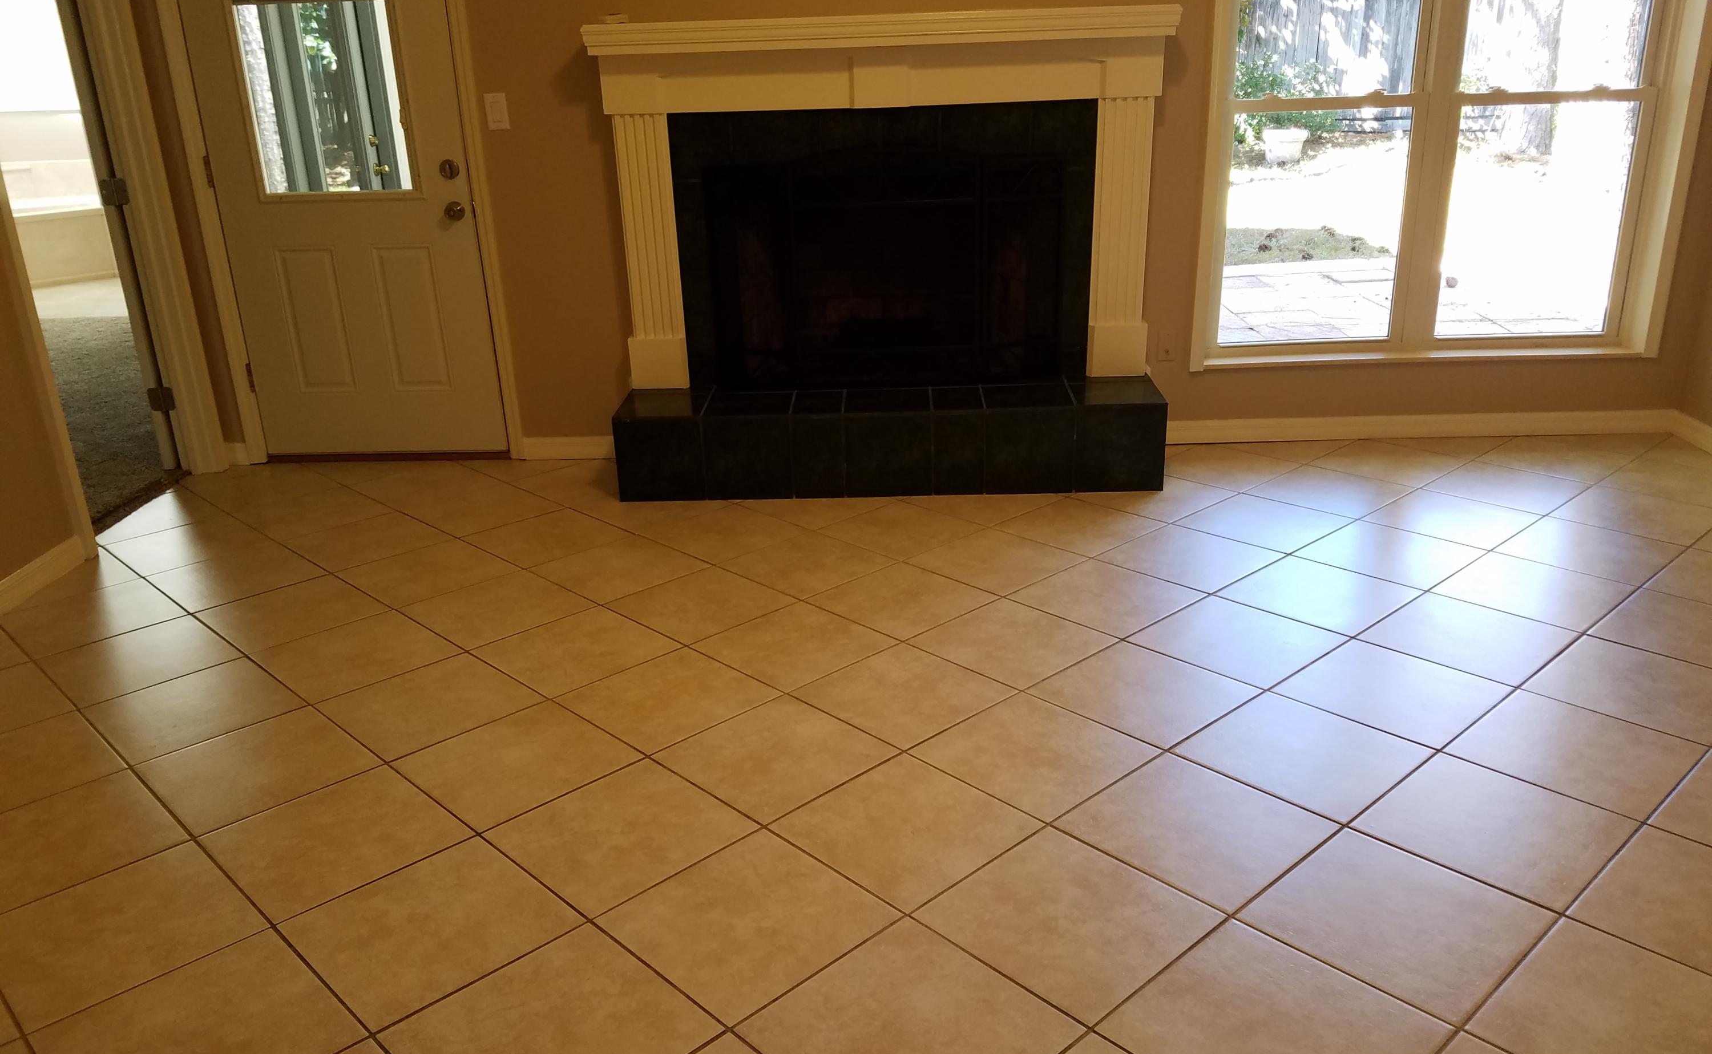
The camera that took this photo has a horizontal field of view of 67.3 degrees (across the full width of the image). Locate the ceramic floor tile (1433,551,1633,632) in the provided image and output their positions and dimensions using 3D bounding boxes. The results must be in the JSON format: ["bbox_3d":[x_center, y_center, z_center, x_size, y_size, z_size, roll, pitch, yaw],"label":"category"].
[{"bbox_3d":[1.812,0.170,3.447,0.397,0.010,0.397,-19,26,-39],"label":"ceramic floor tile"}]

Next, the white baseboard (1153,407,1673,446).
[{"bbox_3d":[2.143,-0.391,5.037,2.081,0.094,0.014,-1,20,2],"label":"white baseboard"}]

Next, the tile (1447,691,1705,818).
[{"bbox_3d":[1.513,0.471,2.706,0.396,0.010,0.396,-19,26,-39],"label":"tile"}]

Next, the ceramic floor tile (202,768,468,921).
[{"bbox_3d":[-1.051,0.631,2.602,0.396,0.010,0.396,-19,26,-40],"label":"ceramic floor tile"}]

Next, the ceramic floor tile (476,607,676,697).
[{"bbox_3d":[-0.764,0.334,3.453,0.403,0.010,0.403,-20,26,-40],"label":"ceramic floor tile"}]

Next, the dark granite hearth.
[{"bbox_3d":[0.122,-0.342,4.713,1.914,0.310,0.520,-1,20,3],"label":"dark granite hearth"}]

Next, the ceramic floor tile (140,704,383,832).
[{"bbox_3d":[-1.312,0.527,2.821,0.396,0.010,0.396,-19,26,-39],"label":"ceramic floor tile"}]

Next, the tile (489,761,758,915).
[{"bbox_3d":[-0.463,0.602,2.533,0.396,0.010,0.396,-19,26,-39],"label":"tile"}]

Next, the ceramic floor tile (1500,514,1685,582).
[{"bbox_3d":[2.145,0.068,3.758,0.396,0.010,0.396,-19,26,-39],"label":"ceramic floor tile"}]

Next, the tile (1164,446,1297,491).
[{"bbox_3d":[1.320,-0.211,4.634,0.397,0.010,0.397,-19,26,-40],"label":"tile"}]

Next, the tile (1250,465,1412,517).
[{"bbox_3d":[1.633,-0.119,4.420,0.396,0.010,0.396,-19,26,-40],"label":"tile"}]

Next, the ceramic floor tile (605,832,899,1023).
[{"bbox_3d":[-0.190,0.696,2.271,0.397,0.010,0.397,-19,26,-40],"label":"ceramic floor tile"}]

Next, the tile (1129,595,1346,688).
[{"bbox_3d":[0.968,0.288,3.263,0.396,0.010,0.396,-19,26,-39],"label":"tile"}]

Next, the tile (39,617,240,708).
[{"bbox_3d":[-1.879,0.348,3.370,0.396,0.010,0.396,-19,26,-39],"label":"tile"}]

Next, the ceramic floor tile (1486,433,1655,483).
[{"bbox_3d":[2.449,-0.234,4.516,0.397,0.010,0.397,-19,26,-39],"label":"ceramic floor tile"}]

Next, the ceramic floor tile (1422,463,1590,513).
[{"bbox_3d":[2.173,-0.127,4.295,0.396,0.010,0.396,-19,26,-39],"label":"ceramic floor tile"}]

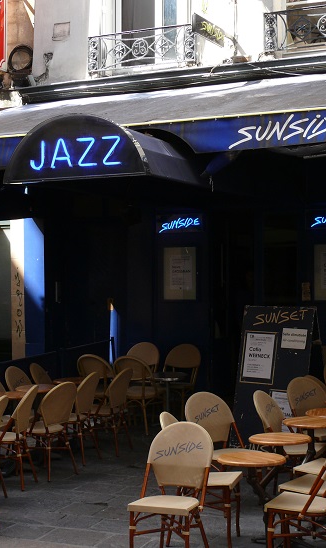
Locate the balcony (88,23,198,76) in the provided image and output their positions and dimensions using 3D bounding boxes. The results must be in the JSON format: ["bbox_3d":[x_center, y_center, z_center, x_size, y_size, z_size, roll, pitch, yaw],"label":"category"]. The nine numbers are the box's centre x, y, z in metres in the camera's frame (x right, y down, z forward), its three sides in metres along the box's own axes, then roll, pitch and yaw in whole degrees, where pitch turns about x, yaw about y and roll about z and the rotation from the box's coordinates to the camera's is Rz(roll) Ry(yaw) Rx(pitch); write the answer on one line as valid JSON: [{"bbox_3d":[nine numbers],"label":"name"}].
[{"bbox_3d":[-0.279,-3.061,12.696,1.629,0.514,0.240,0,0,26],"label":"balcony"}]

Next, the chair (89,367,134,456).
[{"bbox_3d":[-0.593,1.463,9.974,0.520,0.900,0.470,0,-1,21],"label":"chair"}]

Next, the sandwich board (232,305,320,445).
[{"bbox_3d":[1.260,1.116,9.841,0.900,1.540,0.650,0,-1,37],"label":"sandwich board"}]

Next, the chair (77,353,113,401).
[{"bbox_3d":[-0.800,1.472,11.788,0.490,0.910,0.540,0,-1,21],"label":"chair"}]

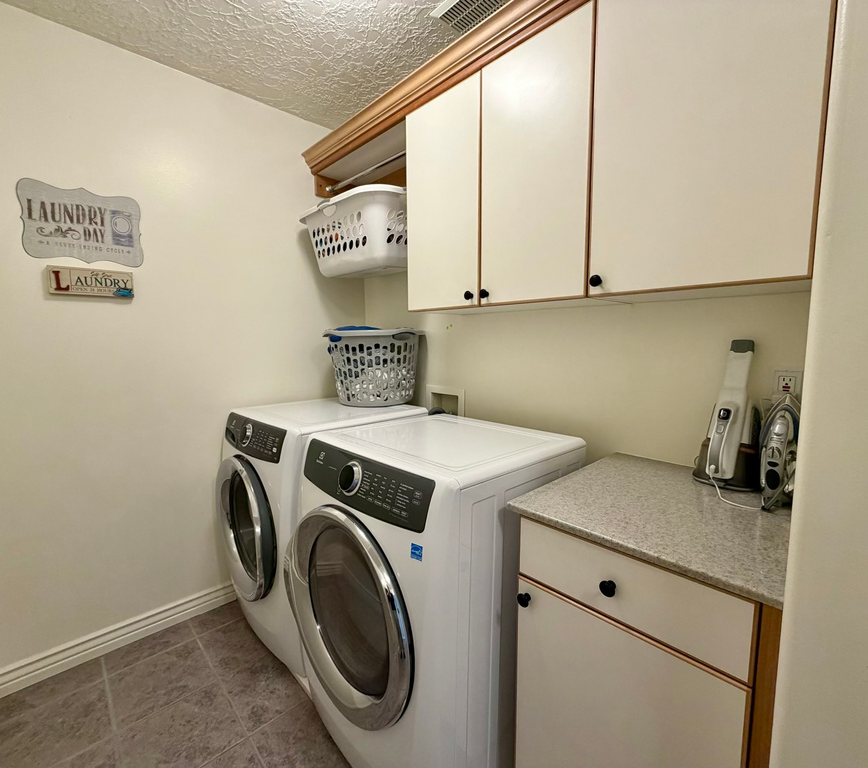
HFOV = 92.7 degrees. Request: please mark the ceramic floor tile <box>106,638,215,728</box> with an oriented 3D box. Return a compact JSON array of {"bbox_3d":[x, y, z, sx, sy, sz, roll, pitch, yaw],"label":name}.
[{"bbox_3d":[-1.046,1.137,1.595,0.312,0.010,0.312,-6,8,-42],"label":"ceramic floor tile"}]

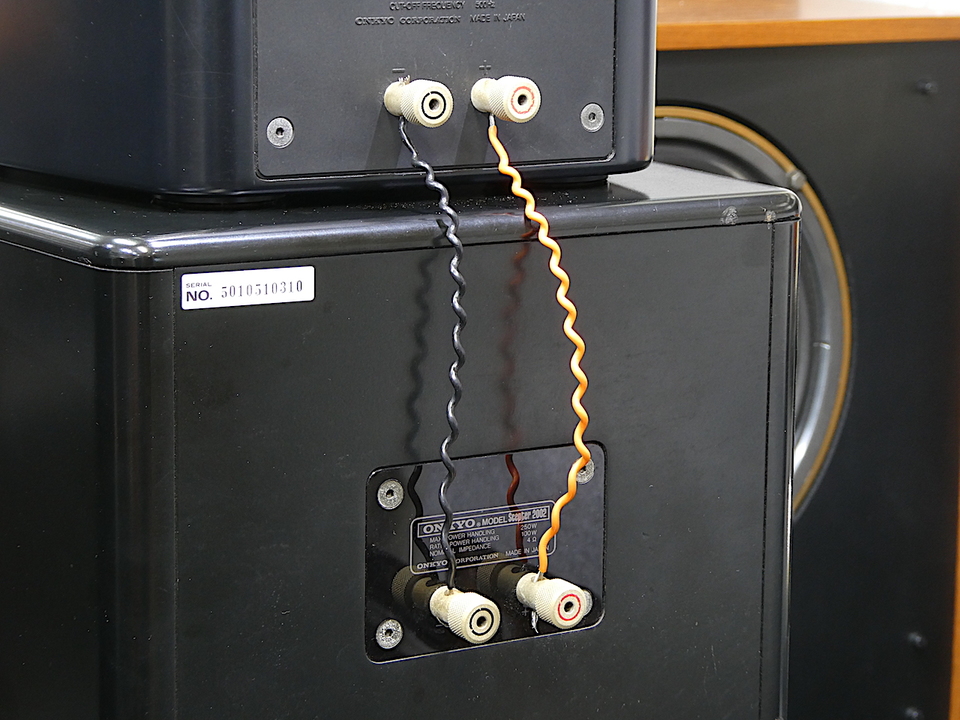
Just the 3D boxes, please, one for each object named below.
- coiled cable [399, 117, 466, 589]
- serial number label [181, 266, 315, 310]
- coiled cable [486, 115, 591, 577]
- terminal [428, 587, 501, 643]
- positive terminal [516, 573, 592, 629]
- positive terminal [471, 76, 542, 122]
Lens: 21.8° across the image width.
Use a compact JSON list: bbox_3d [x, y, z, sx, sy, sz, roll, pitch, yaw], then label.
[{"bbox_3d":[-0.022,-0.002,1.018,0.016,0.188,0.059,-6,12,-33],"label":"coiled cable"},{"bbox_3d":[-0.088,-0.027,0.954,0.058,0.014,0.001,-6,12,-33],"label":"serial number label"},{"bbox_3d":[0.022,-0.005,1.040,0.016,0.189,0.071,-6,12,-33],"label":"coiled cable"},{"bbox_3d":[-0.006,0.104,1.017,0.019,0.019,0.027,-6,12,-33],"label":"terminal"},{"bbox_3d":[0.030,0.100,1.041,0.019,0.019,0.027,-6,12,-33],"label":"positive terminal"},{"bbox_3d":[0.011,-0.110,1.048,0.019,0.019,0.027,-6,12,-33],"label":"positive terminal"}]

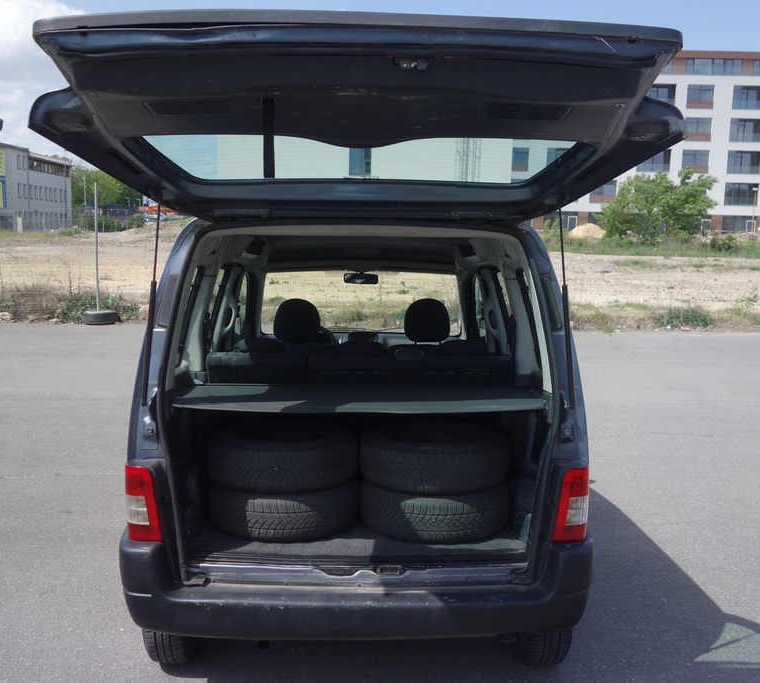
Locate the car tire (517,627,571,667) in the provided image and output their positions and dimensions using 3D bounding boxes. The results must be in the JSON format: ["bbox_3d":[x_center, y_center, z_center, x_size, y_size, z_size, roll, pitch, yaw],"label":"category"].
[{"bbox_3d":[0.630,1.010,3.247,0.180,0.585,0.585,1,8,-1],"label":"car tire"}]

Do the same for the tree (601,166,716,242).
[{"bbox_3d":[18.465,-8.983,53.000,7.600,5.300,7.000,1,8,0],"label":"tree"}]

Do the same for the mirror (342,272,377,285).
[{"bbox_3d":[-0.120,-0.387,4.920,0.225,0.068,0.045,2,5,15],"label":"mirror"}]

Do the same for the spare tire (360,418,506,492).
[{"bbox_3d":[0.216,0.418,3.127,0.587,0.178,0.587,1,8,-1],"label":"spare tire"}]

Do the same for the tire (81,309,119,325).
[{"bbox_3d":[-4.578,-0.392,13.000,0.600,0.170,0.600,1,8,0],"label":"tire"}]

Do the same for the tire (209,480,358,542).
[{"bbox_3d":[-0.379,0.603,3.140,0.590,0.180,0.590,1,8,0],"label":"tire"}]

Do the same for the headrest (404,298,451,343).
[{"bbox_3d":[0.261,-0.114,4.370,0.255,0.240,0.120,1,8,-1],"label":"headrest"}]

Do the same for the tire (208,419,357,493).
[{"bbox_3d":[-0.381,0.418,3.127,0.587,0.178,0.587,1,8,-1],"label":"tire"}]

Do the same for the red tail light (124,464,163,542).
[{"bbox_3d":[-0.800,0.552,2.727,0.130,0.252,0.130,1,8,-1],"label":"red tail light"}]

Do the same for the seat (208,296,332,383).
[{"bbox_3d":[-0.490,0.350,3.708,0.500,0.900,0.600,1,8,-1],"label":"seat"}]

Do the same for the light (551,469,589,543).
[{"bbox_3d":[0.638,0.548,2.680,0.130,0.255,0.140,0,8,-6],"label":"light"}]

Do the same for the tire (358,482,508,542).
[{"bbox_3d":[0.218,0.595,3.152,0.587,0.178,0.587,1,8,-1],"label":"tire"}]

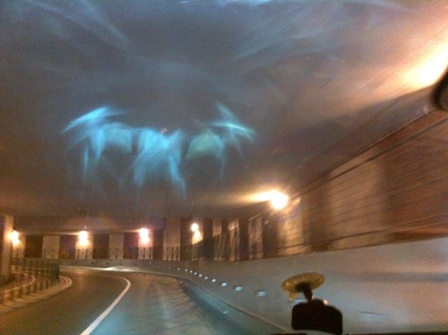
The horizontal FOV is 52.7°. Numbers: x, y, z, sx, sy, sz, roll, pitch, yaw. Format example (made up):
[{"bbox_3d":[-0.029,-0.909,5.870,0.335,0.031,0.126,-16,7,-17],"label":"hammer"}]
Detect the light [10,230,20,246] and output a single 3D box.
[{"bbox_3d":[-20.735,7.061,45.000,0.900,1.450,0.500,-1,-11,1],"label":"light"}]

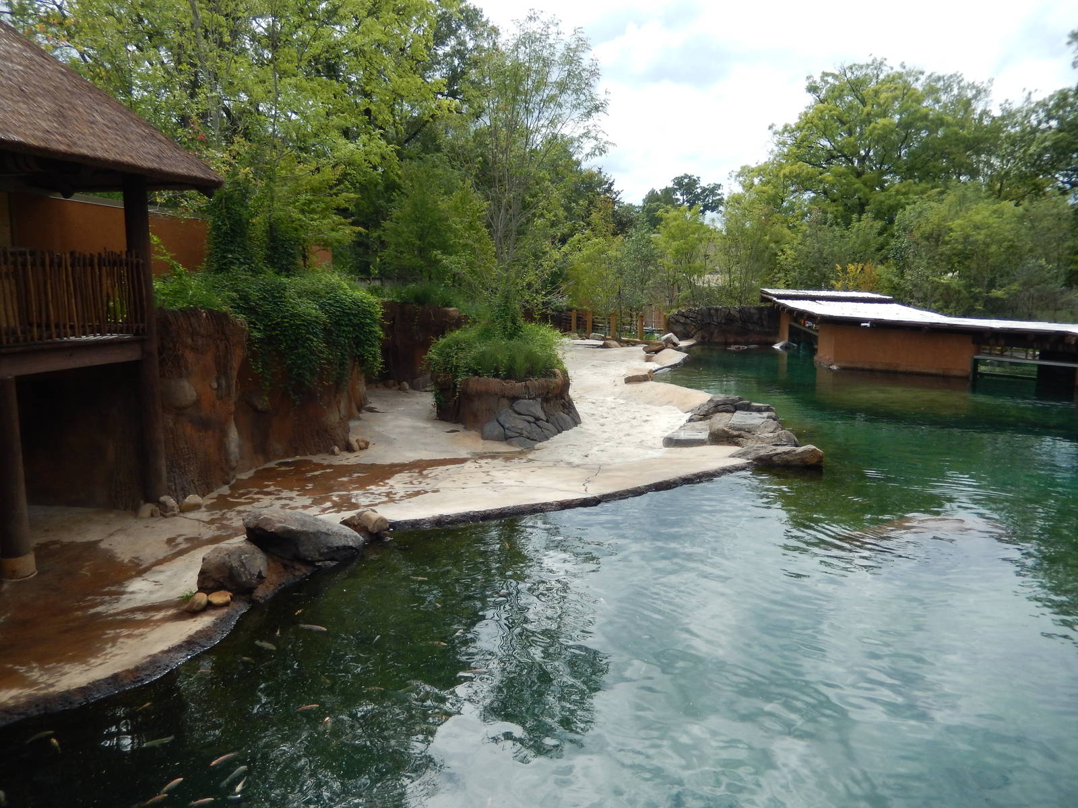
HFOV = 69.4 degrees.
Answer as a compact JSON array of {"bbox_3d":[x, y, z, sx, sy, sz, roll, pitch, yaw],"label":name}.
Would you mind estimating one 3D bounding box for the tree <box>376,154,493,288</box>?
[{"bbox_3d":[-3.642,-6.300,27.159,4.083,4.647,3.914,0,9,0],"label":"tree"}]

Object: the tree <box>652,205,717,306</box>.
[{"bbox_3d":[8.109,-7.934,43.586,3.442,6.170,3.605,0,9,0],"label":"tree"}]

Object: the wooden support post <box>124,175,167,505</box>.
[{"bbox_3d":[-5.465,-0.825,10.834,0.300,4.626,0.300,0,9,0],"label":"wooden support post"}]

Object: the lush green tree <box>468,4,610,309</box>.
[{"bbox_3d":[-0.069,-5.448,18.117,3.368,6.964,3.399,0,9,0],"label":"lush green tree"}]

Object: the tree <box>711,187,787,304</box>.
[{"bbox_3d":[12.145,-8.863,45.003,4.381,7.216,4.326,0,9,0],"label":"tree"}]

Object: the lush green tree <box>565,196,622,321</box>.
[{"bbox_3d":[2.855,-7.489,41.570,3.147,6.728,3.193,0,9,0],"label":"lush green tree"}]

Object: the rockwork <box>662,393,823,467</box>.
[{"bbox_3d":[4.068,0.356,16.846,2.987,0.721,5.150,1,9,6],"label":"rockwork"}]

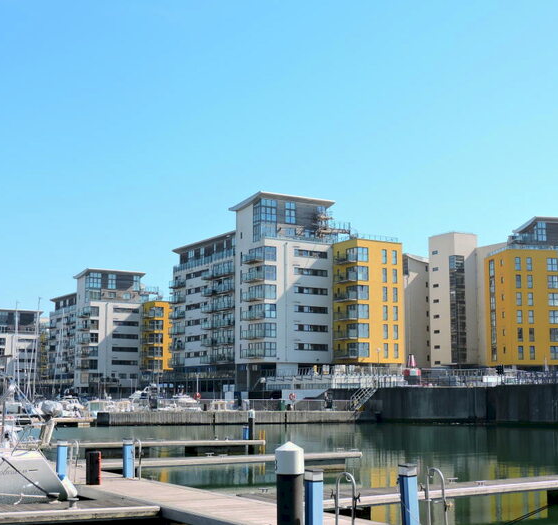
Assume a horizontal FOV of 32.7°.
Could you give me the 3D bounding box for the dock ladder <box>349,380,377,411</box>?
[{"bbox_3d":[8.944,14.152,100.004,3.200,3.300,1.200,2,-8,-15],"label":"dock ladder"}]

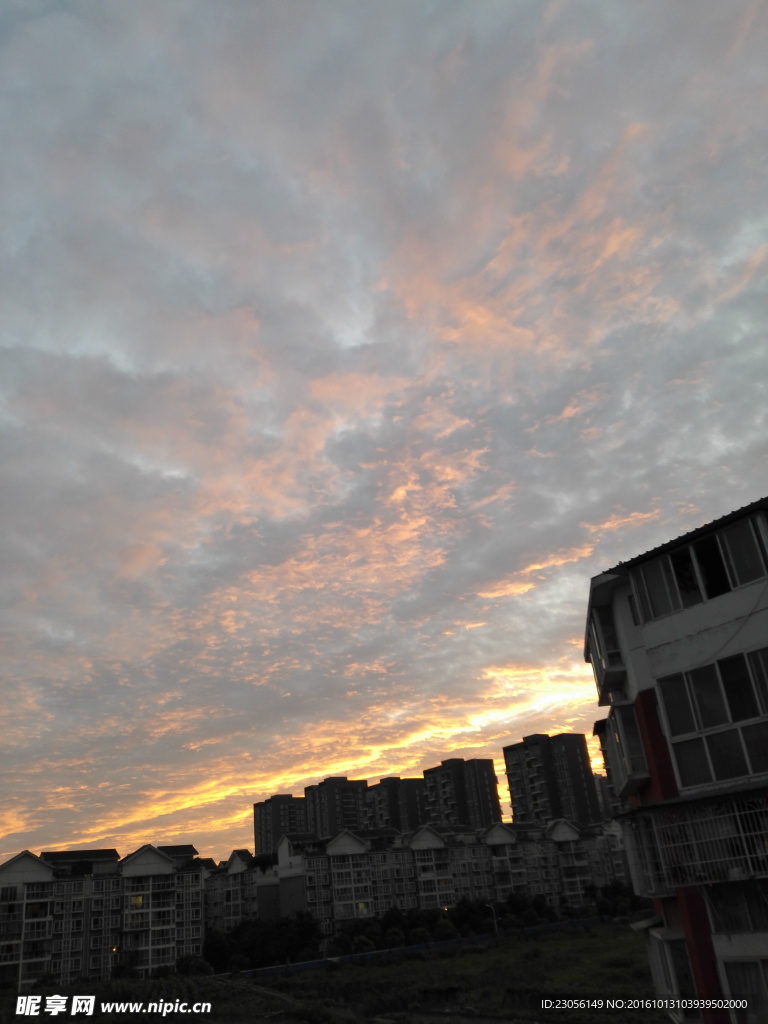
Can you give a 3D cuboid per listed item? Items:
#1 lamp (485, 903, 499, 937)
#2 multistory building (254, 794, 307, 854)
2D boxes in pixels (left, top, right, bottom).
[{"bbox_3d":[19.579,74.499,150.041,0.350,6.300,1.900,15,-32,-37],"label":"lamp"},{"bbox_3d":[-54.611,190.528,455.472,26.500,66.000,16.500,10,-30,-31],"label":"multistory building"}]

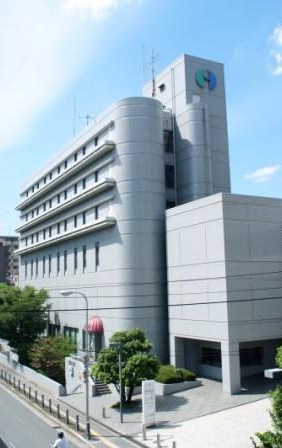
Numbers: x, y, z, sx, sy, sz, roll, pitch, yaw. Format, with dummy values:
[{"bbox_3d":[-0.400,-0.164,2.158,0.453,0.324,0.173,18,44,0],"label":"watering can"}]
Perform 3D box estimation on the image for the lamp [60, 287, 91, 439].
[{"bbox_3d":[-3.427,7.341,23.549,1.650,7.650,0.350,3,-9,-27],"label":"lamp"}]

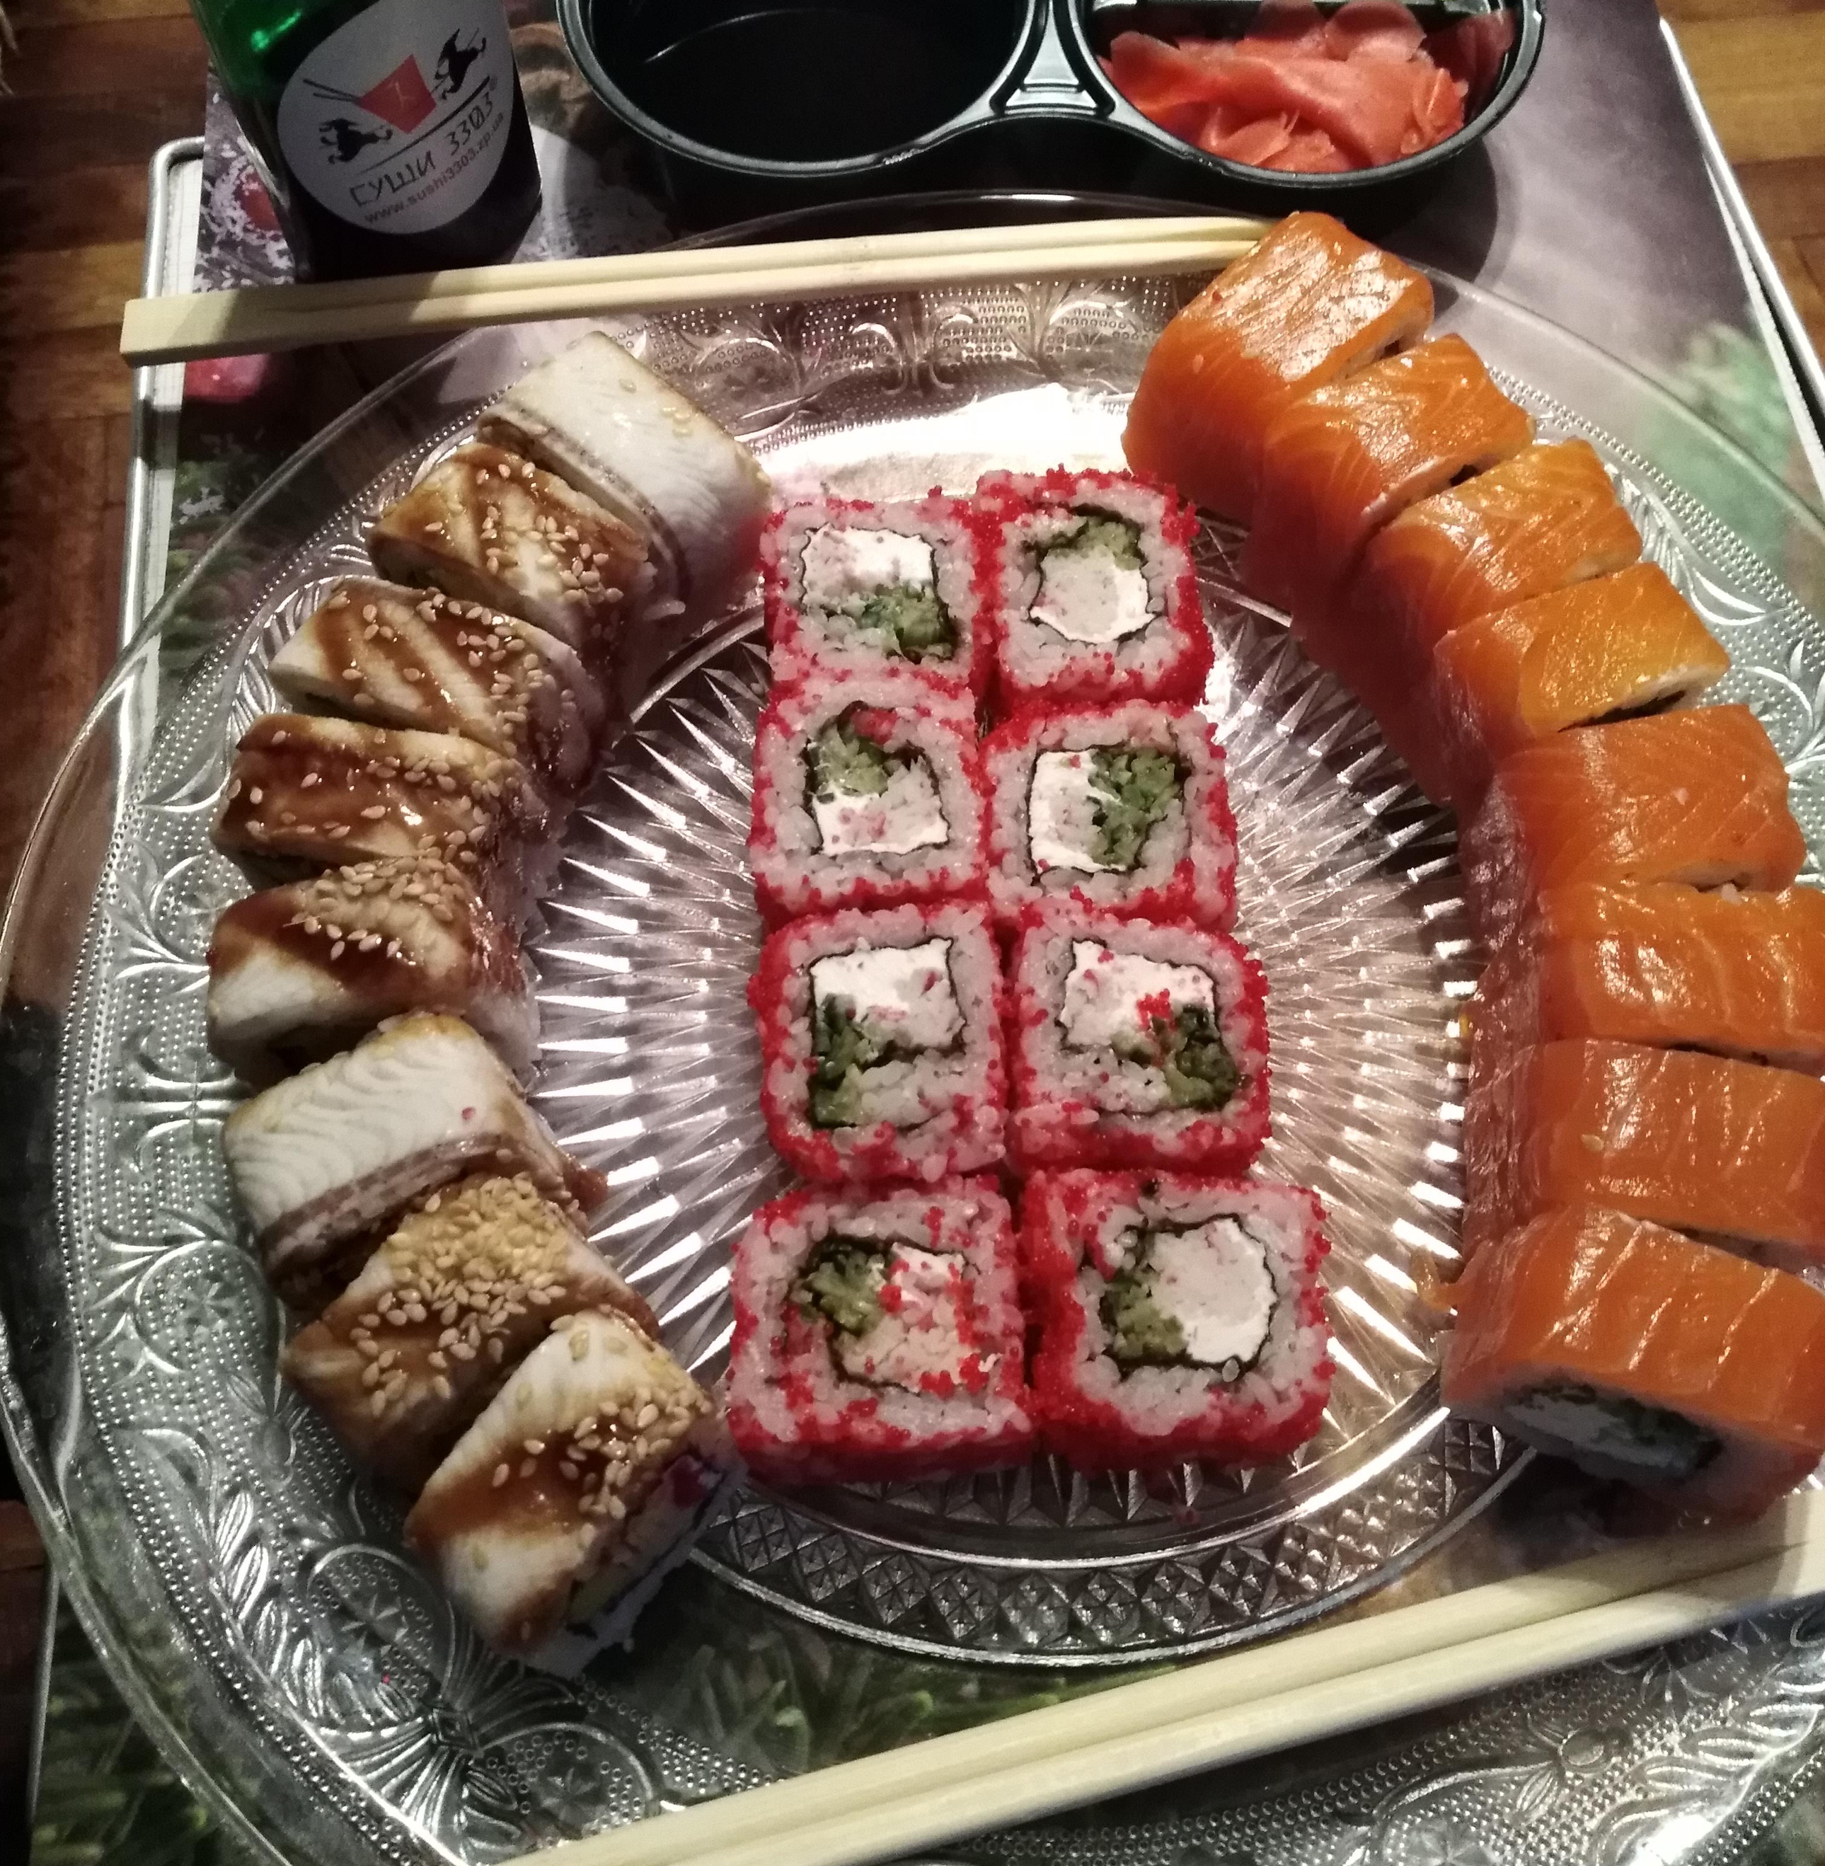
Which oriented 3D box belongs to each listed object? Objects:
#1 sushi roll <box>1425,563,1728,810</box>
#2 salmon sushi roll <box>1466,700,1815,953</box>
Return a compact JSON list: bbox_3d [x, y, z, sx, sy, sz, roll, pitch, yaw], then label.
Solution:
[{"bbox_3d":[0.101,-0.036,0.288,0.035,0.034,0.022,-18,67,-4],"label":"sushi roll"},{"bbox_3d":[0.111,-0.013,0.287,0.043,0.030,0.028,-4,64,-2],"label":"salmon sushi roll"}]

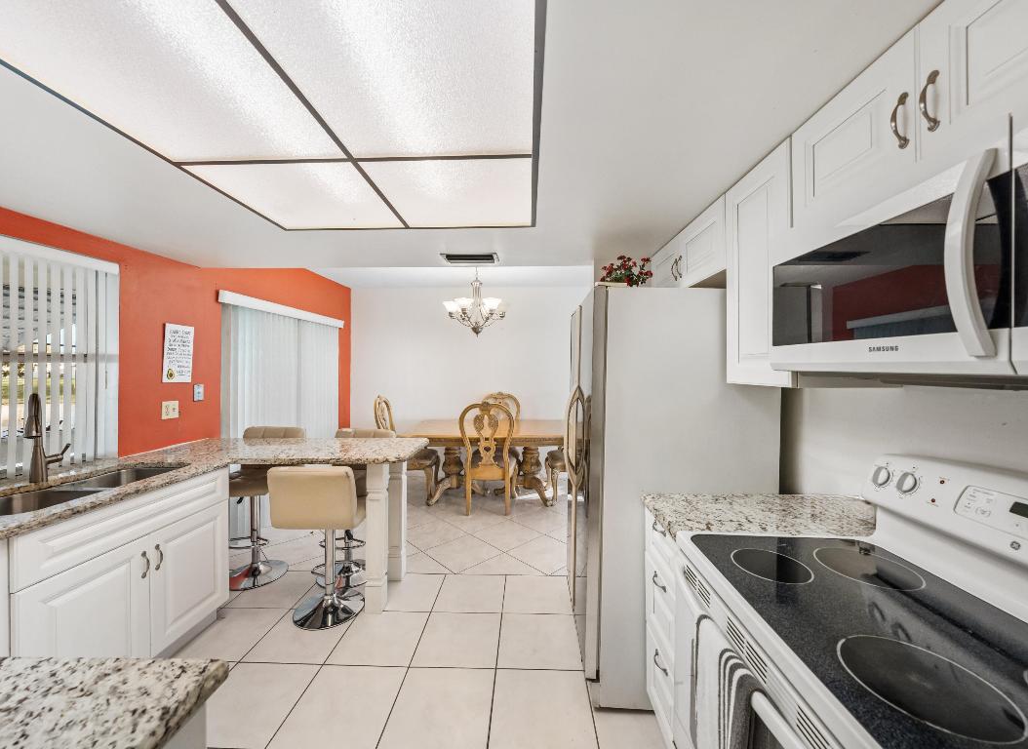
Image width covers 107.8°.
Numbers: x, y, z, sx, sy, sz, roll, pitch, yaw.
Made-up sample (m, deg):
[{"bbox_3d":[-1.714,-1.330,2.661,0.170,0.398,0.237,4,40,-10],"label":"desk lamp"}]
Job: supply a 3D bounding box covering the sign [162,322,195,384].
[{"bbox_3d":[-2.200,-0.137,2.467,0.020,0.375,0.205,0,1,2],"label":"sign"}]

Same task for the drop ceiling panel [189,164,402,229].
[{"bbox_3d":[-0.855,-0.740,1.584,0.605,0.025,0.605,0,1,2],"label":"drop ceiling panel"}]

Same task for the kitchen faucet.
[{"bbox_3d":[-2.125,0.294,1.715,0.270,0.416,0.150,0,0,37],"label":"kitchen faucet"}]

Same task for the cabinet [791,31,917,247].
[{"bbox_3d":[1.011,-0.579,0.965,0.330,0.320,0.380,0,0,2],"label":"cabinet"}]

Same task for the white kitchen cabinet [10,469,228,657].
[{"bbox_3d":[-1.958,0.974,1.704,0.620,0.870,0.910,0,0,2],"label":"white kitchen cabinet"}]

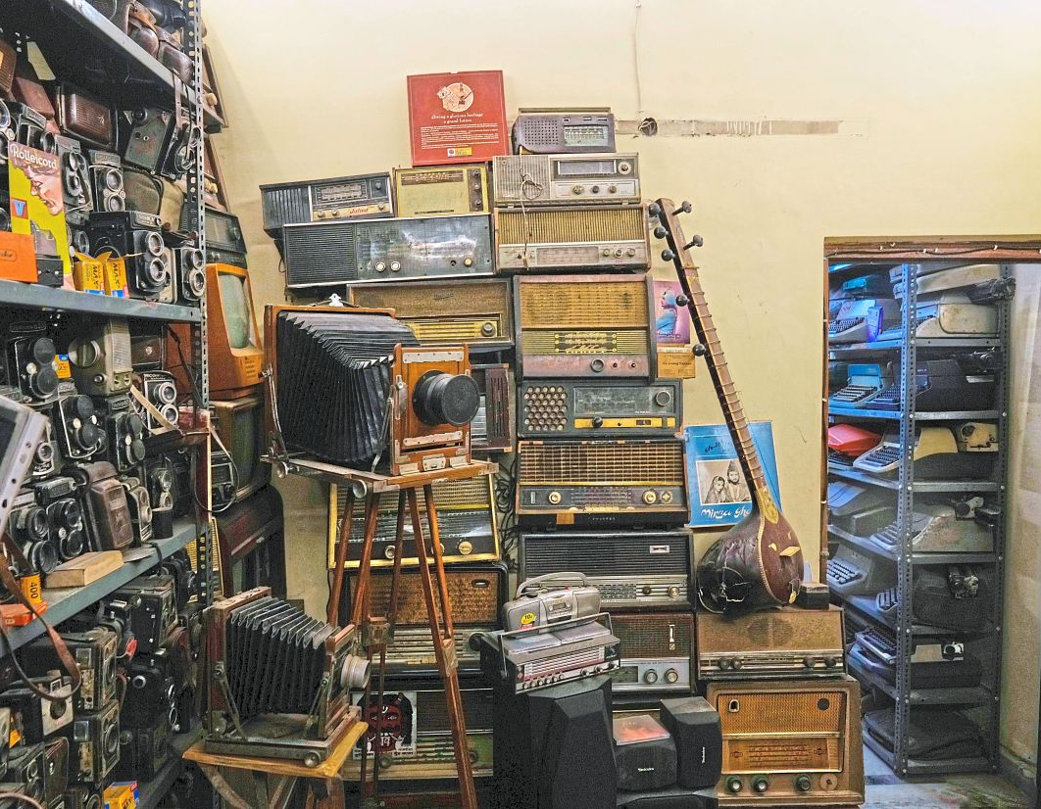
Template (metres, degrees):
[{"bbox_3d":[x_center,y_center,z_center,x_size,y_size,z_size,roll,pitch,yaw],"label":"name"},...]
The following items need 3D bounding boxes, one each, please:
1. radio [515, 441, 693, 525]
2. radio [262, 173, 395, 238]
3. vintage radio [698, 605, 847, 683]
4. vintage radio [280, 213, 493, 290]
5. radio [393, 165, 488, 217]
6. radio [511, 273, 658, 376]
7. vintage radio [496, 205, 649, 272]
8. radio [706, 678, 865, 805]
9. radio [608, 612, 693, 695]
[{"bbox_3d":[0.240,0.226,2.484,0.500,0.259,0.220,0,3,0],"label":"radio"},{"bbox_3d":[-0.588,-0.614,2.509,0.392,0.135,0.180,-7,4,-7],"label":"radio"},{"bbox_3d":[0.728,0.694,2.454,0.434,0.200,0.190,-1,3,-6],"label":"vintage radio"},{"bbox_3d":[-0.378,-0.445,2.426,0.598,0.180,0.210,-4,3,0],"label":"vintage radio"},{"bbox_3d":[-0.230,-0.617,2.388,0.271,0.141,0.110,-1,3,0],"label":"radio"},{"bbox_3d":[0.190,-0.233,2.472,0.409,0.303,0.220,0,3,0],"label":"radio"},{"bbox_3d":[0.147,-0.479,2.409,0.436,0.184,0.200,-1,3,0],"label":"vintage radio"},{"bbox_3d":[0.754,0.961,2.415,0.444,0.355,0.210,-1,3,-4],"label":"radio"},{"bbox_3d":[0.279,0.734,2.504,0.459,0.250,0.210,0,3,-2],"label":"radio"}]

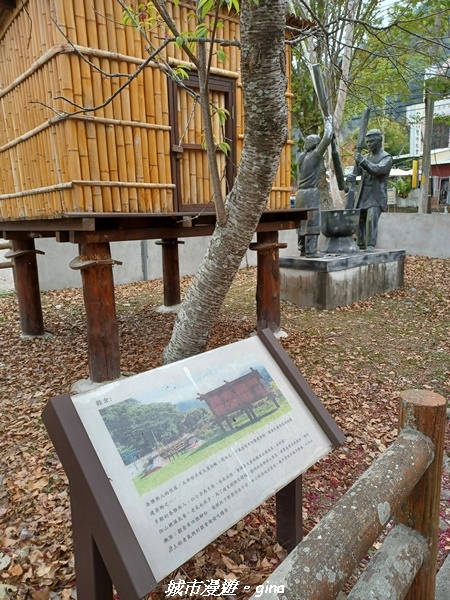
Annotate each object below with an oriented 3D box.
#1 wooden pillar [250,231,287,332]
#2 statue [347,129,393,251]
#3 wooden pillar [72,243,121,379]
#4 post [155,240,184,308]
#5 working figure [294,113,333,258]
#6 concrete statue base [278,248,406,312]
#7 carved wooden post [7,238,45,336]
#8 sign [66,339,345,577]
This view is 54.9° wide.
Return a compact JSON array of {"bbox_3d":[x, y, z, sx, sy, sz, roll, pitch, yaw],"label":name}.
[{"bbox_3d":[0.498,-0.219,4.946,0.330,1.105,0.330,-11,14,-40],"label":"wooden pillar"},{"bbox_3d":[2.304,-1.761,7.053,0.580,1.911,0.550,-10,14,-38],"label":"statue"},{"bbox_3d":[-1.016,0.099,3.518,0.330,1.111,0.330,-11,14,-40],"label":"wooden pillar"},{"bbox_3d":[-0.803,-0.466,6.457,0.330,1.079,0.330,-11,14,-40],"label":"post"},{"bbox_3d":[1.278,-1.620,6.307,0.450,1.976,0.440,-10,14,-38],"label":"working figure"},{"bbox_3d":[1.849,-0.397,6.832,2.041,0.656,0.975,-10,14,-38],"label":"concrete statue base"},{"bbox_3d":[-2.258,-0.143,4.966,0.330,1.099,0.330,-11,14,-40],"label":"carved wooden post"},{"bbox_3d":[-0.022,0.416,1.395,0.824,0.520,0.060,-12,-30,-45],"label":"sign"}]

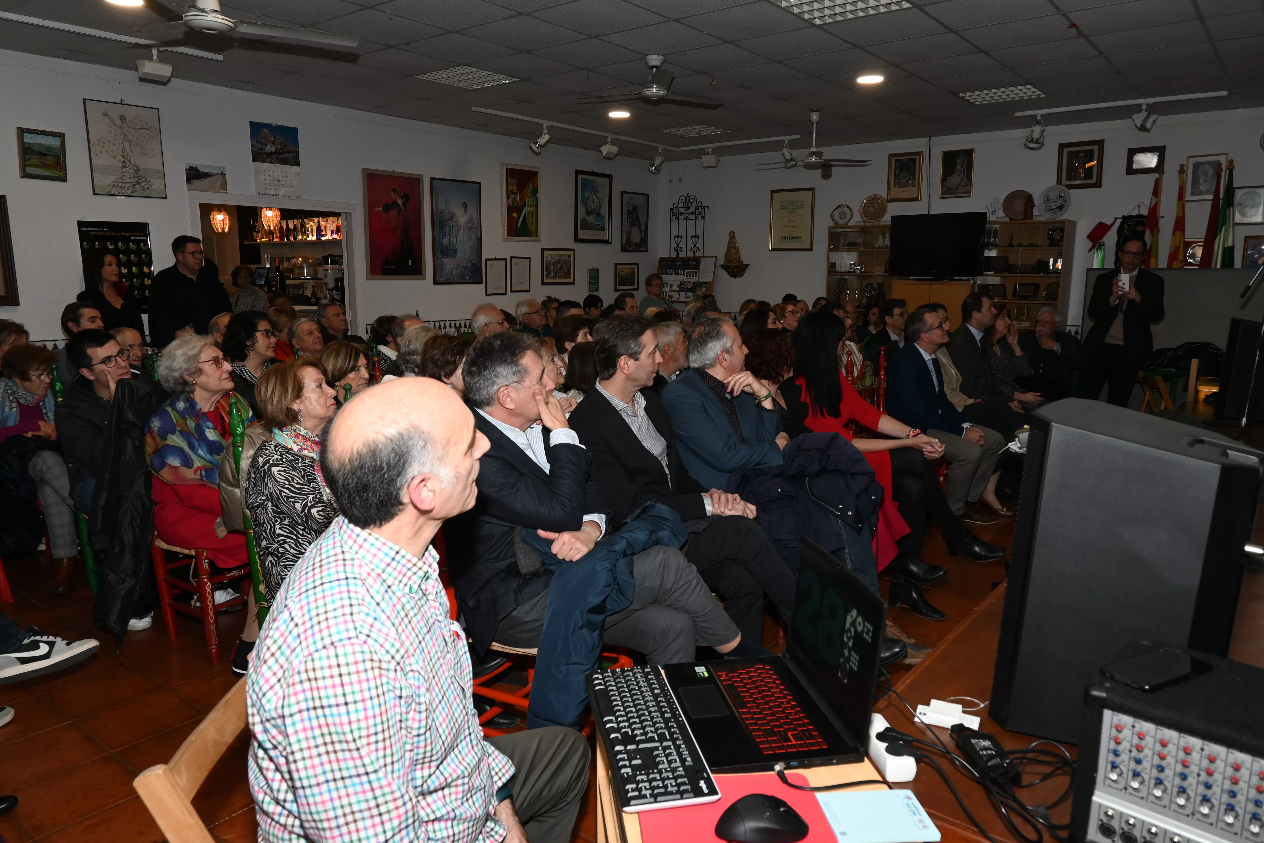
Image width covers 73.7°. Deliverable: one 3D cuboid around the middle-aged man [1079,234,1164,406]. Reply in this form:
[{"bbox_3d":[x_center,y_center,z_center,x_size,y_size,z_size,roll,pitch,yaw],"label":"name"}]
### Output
[{"bbox_3d":[3.451,-0.390,5.971,0.540,1.770,0.400,8,13,38],"label":"middle-aged man"}]

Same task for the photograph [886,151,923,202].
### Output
[{"bbox_3d":[2.973,-2.661,9.187,0.390,0.516,0.030,8,13,38],"label":"photograph"}]

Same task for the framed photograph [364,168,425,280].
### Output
[{"bbox_3d":[-2.272,-1.875,8.102,0.030,1.010,0.690,8,13,38],"label":"framed photograph"}]

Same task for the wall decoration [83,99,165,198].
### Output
[{"bbox_3d":[-3.735,-1.998,6.229,0.025,0.658,0.506,8,13,38],"label":"wall decoration"}]

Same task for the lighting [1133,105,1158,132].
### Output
[{"bbox_3d":[4.241,-2.507,6.966,0.210,0.230,0.180,-8,13,-39],"label":"lighting"}]

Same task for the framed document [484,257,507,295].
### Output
[{"bbox_3d":[-1.479,-1.567,9.166,0.022,0.391,0.312,8,13,38],"label":"framed document"}]

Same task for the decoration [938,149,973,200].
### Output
[{"bbox_3d":[3.411,-2.590,8.836,0.332,0.486,0.030,8,13,38],"label":"decoration"}]

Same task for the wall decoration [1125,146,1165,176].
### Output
[{"bbox_3d":[4.750,-2.411,7.791,0.308,0.235,0.030,8,13,38],"label":"wall decoration"}]

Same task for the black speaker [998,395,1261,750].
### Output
[{"bbox_3d":[0.929,0.280,1.593,0.355,0.585,0.395,8,13,38],"label":"black speaker"}]

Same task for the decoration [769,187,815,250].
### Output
[{"bbox_3d":[1.910,-2.416,10.090,0.593,0.719,0.030,8,13,38],"label":"decoration"}]

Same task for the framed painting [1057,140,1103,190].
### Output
[{"bbox_3d":[4.320,-2.465,8.117,0.395,0.440,0.030,8,13,38],"label":"framed painting"}]

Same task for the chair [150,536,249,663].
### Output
[{"bbox_3d":[-1.633,0.398,3.392,0.430,0.980,0.430,8,13,38],"label":"chair"}]

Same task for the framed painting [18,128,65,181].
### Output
[{"bbox_3d":[-4.050,-1.836,5.805,0.030,0.336,0.290,8,13,38],"label":"framed painting"}]

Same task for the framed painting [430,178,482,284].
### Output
[{"bbox_3d":[-1.799,-1.944,8.688,0.030,1.050,0.655,8,13,38],"label":"framed painting"}]

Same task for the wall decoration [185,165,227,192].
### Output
[{"bbox_3d":[-3.365,-1.923,6.676,0.012,0.203,0.330,8,13,38],"label":"wall decoration"}]

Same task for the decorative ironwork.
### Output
[{"bbox_3d":[0.726,-2.562,11.018,0.615,0.822,0.040,8,13,38],"label":"decorative ironwork"}]

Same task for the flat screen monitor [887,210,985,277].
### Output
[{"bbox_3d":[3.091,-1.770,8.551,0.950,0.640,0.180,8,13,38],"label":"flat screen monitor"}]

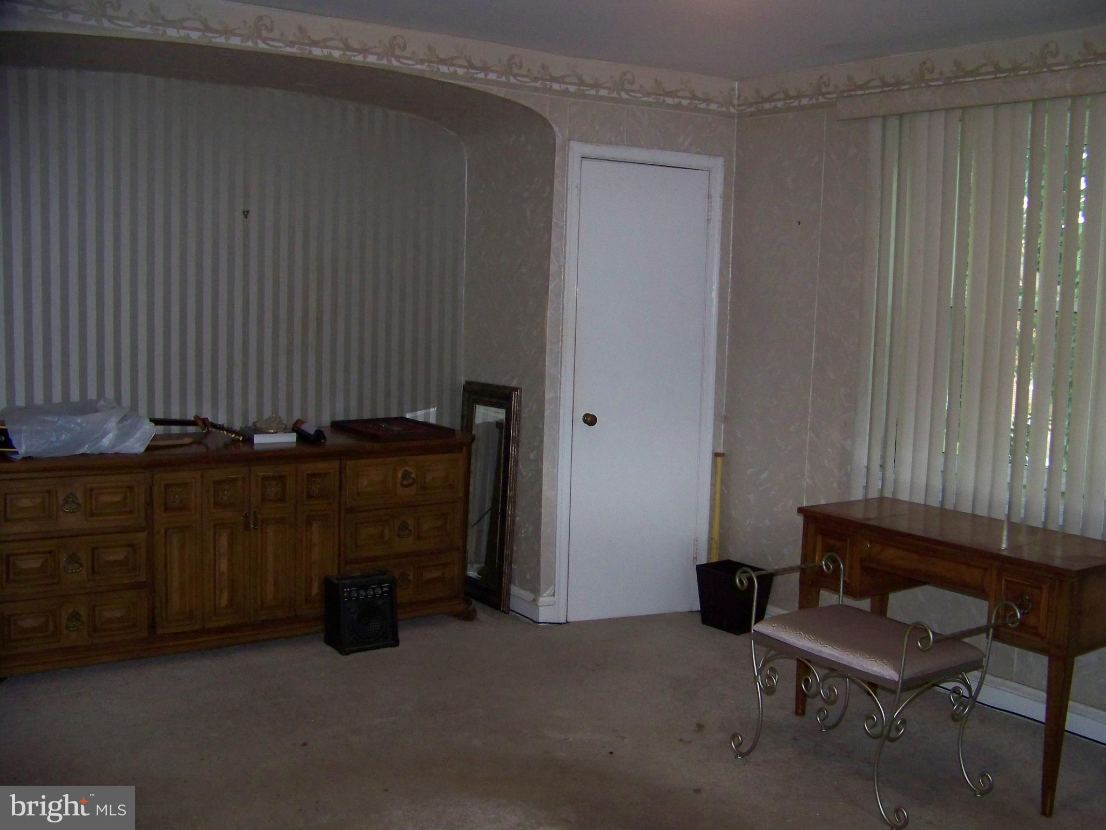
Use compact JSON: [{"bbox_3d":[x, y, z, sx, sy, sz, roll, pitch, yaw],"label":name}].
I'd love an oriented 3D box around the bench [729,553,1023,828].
[{"bbox_3d":[0.972,0.827,3.570,0.425,0.625,0.745,-3,8,-37],"label":"bench"}]

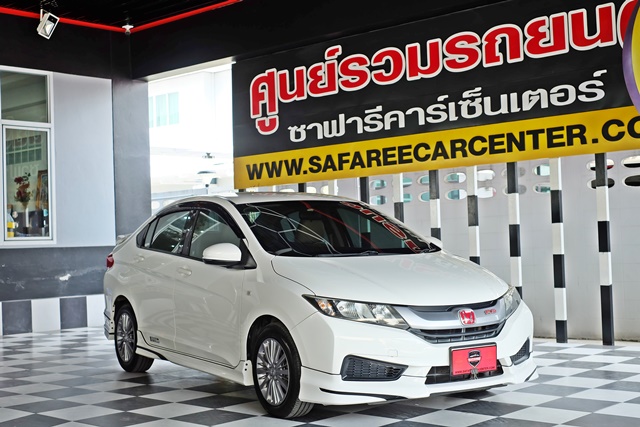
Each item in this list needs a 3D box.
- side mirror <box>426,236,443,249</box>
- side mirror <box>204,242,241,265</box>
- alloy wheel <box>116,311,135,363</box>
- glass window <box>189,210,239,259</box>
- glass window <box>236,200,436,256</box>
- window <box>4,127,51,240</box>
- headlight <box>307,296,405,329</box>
[{"bbox_3d":[0.828,0.263,7.222,0.250,0.165,0.150,-1,-2,-31],"label":"side mirror"},{"bbox_3d":[-0.624,0.264,6.204,0.250,0.155,0.160,-1,-2,-31],"label":"side mirror"},{"bbox_3d":[-1.591,1.063,8.062,0.170,0.425,0.425,-1,-2,-31],"label":"alloy wheel"},{"bbox_3d":[-0.729,0.156,6.766,0.080,0.430,0.930,22,-13,-29],"label":"glass window"},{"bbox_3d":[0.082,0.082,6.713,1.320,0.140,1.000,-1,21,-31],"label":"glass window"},{"bbox_3d":[-3.738,-0.382,12.085,0.080,1.450,0.680,-3,-2,42],"label":"window"},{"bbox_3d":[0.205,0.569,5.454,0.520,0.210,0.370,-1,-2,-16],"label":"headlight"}]

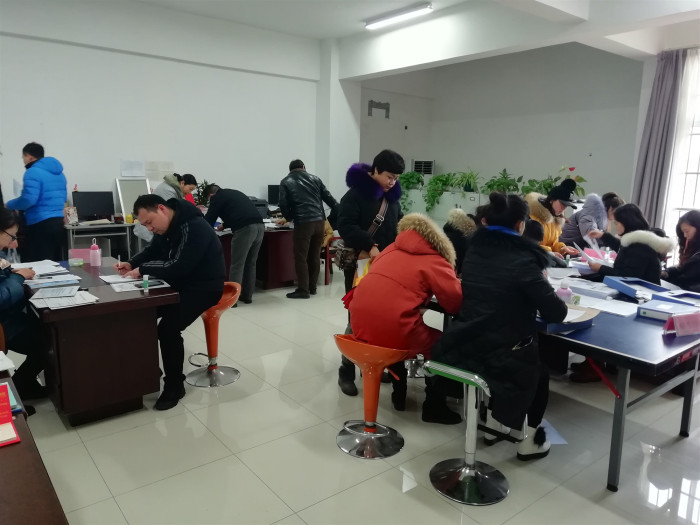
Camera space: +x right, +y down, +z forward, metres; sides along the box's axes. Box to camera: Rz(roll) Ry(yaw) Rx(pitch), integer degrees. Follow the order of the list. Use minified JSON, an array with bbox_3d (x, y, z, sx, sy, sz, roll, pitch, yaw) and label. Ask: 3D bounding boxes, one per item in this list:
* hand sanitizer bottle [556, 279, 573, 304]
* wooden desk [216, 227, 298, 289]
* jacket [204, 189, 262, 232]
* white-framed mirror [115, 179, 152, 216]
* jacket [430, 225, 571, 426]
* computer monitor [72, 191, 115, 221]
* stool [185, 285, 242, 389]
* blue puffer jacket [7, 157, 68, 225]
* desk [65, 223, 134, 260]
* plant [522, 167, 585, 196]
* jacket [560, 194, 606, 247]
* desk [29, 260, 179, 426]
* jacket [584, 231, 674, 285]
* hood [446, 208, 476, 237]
[{"bbox_3d":[1.220,0.157,2.997,0.075,0.150,0.085,-8,14,-38],"label":"hand sanitizer bottle"},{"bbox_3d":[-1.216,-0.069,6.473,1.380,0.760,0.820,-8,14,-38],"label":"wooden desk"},{"bbox_3d":[-1.262,-0.557,5.737,0.650,0.520,0.520,10,14,41],"label":"jacket"},{"bbox_3d":[-2.707,-0.789,6.681,0.410,0.609,0.025,-6,-21,-38],"label":"white-framed mirror"},{"bbox_3d":[0.742,0.345,2.722,0.620,1.000,0.550,-9,15,-43],"label":"jacket"},{"bbox_3d":[-3.111,-0.668,6.312,0.470,0.400,0.180,-7,14,-38],"label":"computer monitor"},{"bbox_3d":[-0.979,0.495,3.739,0.400,0.670,0.400,-8,14,-38],"label":"stool"},{"bbox_3d":[-3.209,-0.739,5.400,0.480,0.680,0.520,9,14,38],"label":"blue puffer jacket"},{"bbox_3d":[-3.179,-0.127,6.663,0.840,0.750,0.520,-8,14,-38],"label":"desk"},{"bbox_3d":[3.096,-1.225,8.000,0.450,0.480,0.920,-7,14,-38],"label":"plant"},{"bbox_3d":[2.202,-0.382,5.054,0.500,0.600,0.470,3,11,10],"label":"jacket"},{"bbox_3d":[-1.740,0.479,3.527,0.700,0.760,1.410,-8,14,-38],"label":"desk"},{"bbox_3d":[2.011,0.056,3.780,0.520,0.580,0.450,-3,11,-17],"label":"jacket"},{"bbox_3d":[0.809,-0.293,3.850,0.240,0.240,0.290,4,11,15],"label":"hood"}]

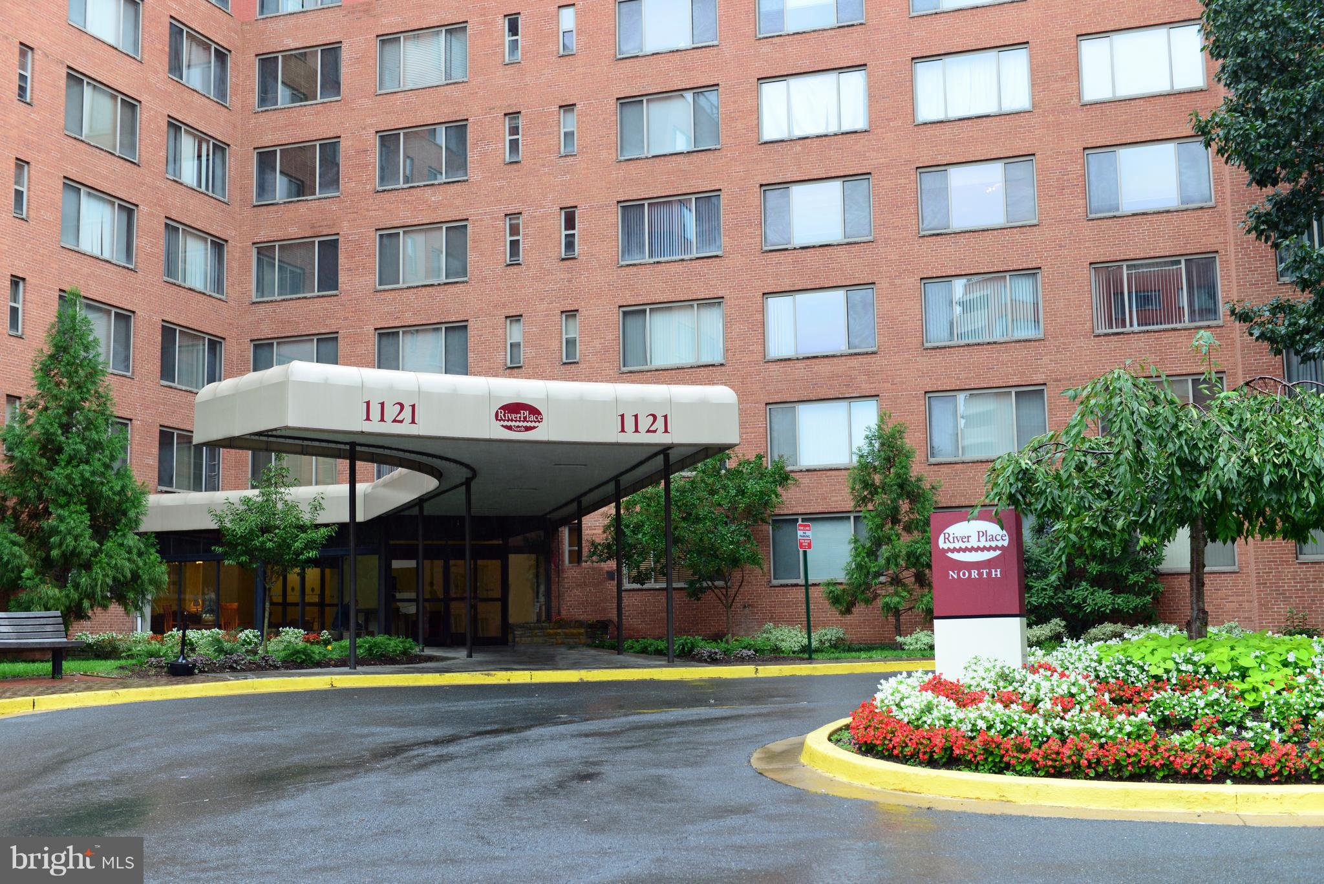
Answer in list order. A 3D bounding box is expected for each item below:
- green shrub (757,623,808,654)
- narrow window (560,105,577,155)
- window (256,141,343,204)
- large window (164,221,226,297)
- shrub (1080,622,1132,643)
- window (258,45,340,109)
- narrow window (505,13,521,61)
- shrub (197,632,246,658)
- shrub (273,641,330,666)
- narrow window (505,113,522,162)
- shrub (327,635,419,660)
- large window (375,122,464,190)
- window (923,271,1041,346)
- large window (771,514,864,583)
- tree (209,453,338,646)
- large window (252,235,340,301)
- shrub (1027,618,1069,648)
[{"bbox_3d":[2.363,3.865,30.300,0.933,0.609,0.950,-1,-8,0],"label":"green shrub"},{"bbox_3d":[-2.412,-8.007,39.783,0.440,1.280,0.130,-4,-8,18],"label":"narrow window"},{"bbox_3d":[-9.881,-7.307,41.990,2.680,1.560,0.120,-3,-8,19],"label":"window"},{"bbox_3d":[-12.405,-4.814,41.058,0.150,1.640,2.720,-4,-8,19],"label":"large window"},{"bbox_3d":[8.702,3.784,30.300,0.952,0.528,0.900,-1,-8,0],"label":"shrub"},{"bbox_3d":[-10.065,-10.087,42.871,2.720,1.640,0.150,-4,-8,19],"label":"window"},{"bbox_3d":[-3.874,-10.542,40.472,0.432,1.255,0.130,-4,-8,19],"label":"narrow window"},{"bbox_3d":[-7.643,3.517,26.800,0.776,0.449,0.800,-1,-8,0],"label":"shrub"},{"bbox_3d":[-5.749,3.377,24.723,0.940,0.345,0.800,-1,-8,0],"label":"shrub"},{"bbox_3d":[-3.873,-7.917,40.272,0.440,1.280,0.130,-4,-8,18],"label":"narrow window"},{"bbox_3d":[-5.749,4.074,30.730,1.809,0.469,1.100,-1,-7,0],"label":"shrub"},{"bbox_3d":[-6.323,-7.570,40.936,2.631,1.571,0.130,-4,-8,19],"label":"large window"},{"bbox_3d":[7.367,-3.042,35.538,2.680,1.560,0.120,-3,-8,19],"label":"window"},{"bbox_3d":[3.865,2.493,36.152,2.663,1.517,0.120,-4,-8,18],"label":"large window"},{"bbox_3d":[-7.438,2.111,29.551,2.380,3.836,2.300,-1,-8,0],"label":"tree"},{"bbox_3d":[-9.972,-4.712,42.192,2.720,1.640,0.150,-4,-8,19],"label":"large window"},{"bbox_3d":[7.668,3.830,31.000,0.880,0.620,0.750,-3,-8,19],"label":"shrub"}]

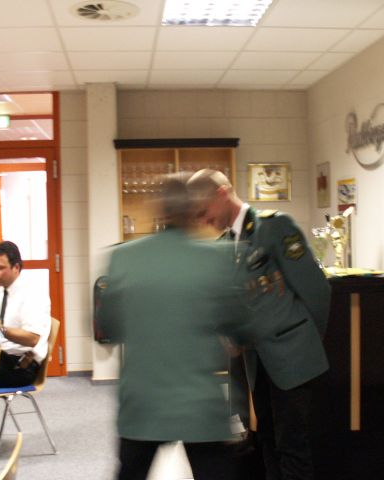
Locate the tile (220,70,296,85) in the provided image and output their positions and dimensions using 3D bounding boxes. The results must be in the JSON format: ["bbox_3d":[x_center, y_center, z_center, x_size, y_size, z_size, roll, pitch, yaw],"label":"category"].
[{"bbox_3d":[0.564,-1.389,5.503,0.615,0.020,0.615,-2,3,-6],"label":"tile"}]

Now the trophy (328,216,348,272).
[{"bbox_3d":[0.829,0.014,3.688,0.106,0.310,0.094,-2,2,-6],"label":"trophy"}]

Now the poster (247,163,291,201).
[{"bbox_3d":[0.728,-0.537,6.037,0.408,0.362,0.020,-2,3,-6],"label":"poster"}]

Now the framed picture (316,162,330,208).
[{"bbox_3d":[1.127,-0.466,5.536,0.020,0.379,0.344,-2,3,-6],"label":"framed picture"}]

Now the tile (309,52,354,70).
[{"bbox_3d":[1.057,-1.386,5.025,0.240,0.020,0.620,-2,2,-6],"label":"tile"}]

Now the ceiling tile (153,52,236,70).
[{"bbox_3d":[0.015,-1.346,4.832,0.615,0.020,0.615,-2,3,-6],"label":"ceiling tile"}]

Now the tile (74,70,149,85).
[{"bbox_3d":[-0.660,-1.355,5.383,0.615,0.020,0.615,-2,3,-6],"label":"tile"}]

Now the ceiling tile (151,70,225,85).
[{"bbox_3d":[-0.048,-1.374,5.443,0.615,0.020,0.615,-2,3,-6],"label":"ceiling tile"}]

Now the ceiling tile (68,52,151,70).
[{"bbox_3d":[-0.609,-1.346,4.848,0.620,0.020,0.620,-2,2,-6],"label":"ceiling tile"}]

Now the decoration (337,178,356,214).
[{"bbox_3d":[1.225,-0.338,5.146,0.012,0.282,0.415,-2,2,-6],"label":"decoration"}]

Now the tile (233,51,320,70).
[{"bbox_3d":[0.632,-1.388,5.032,0.625,0.020,0.625,-2,2,-6],"label":"tile"}]

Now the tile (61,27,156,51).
[{"bbox_3d":[-0.534,-1.297,4.160,0.615,0.020,0.615,-2,3,-6],"label":"tile"}]

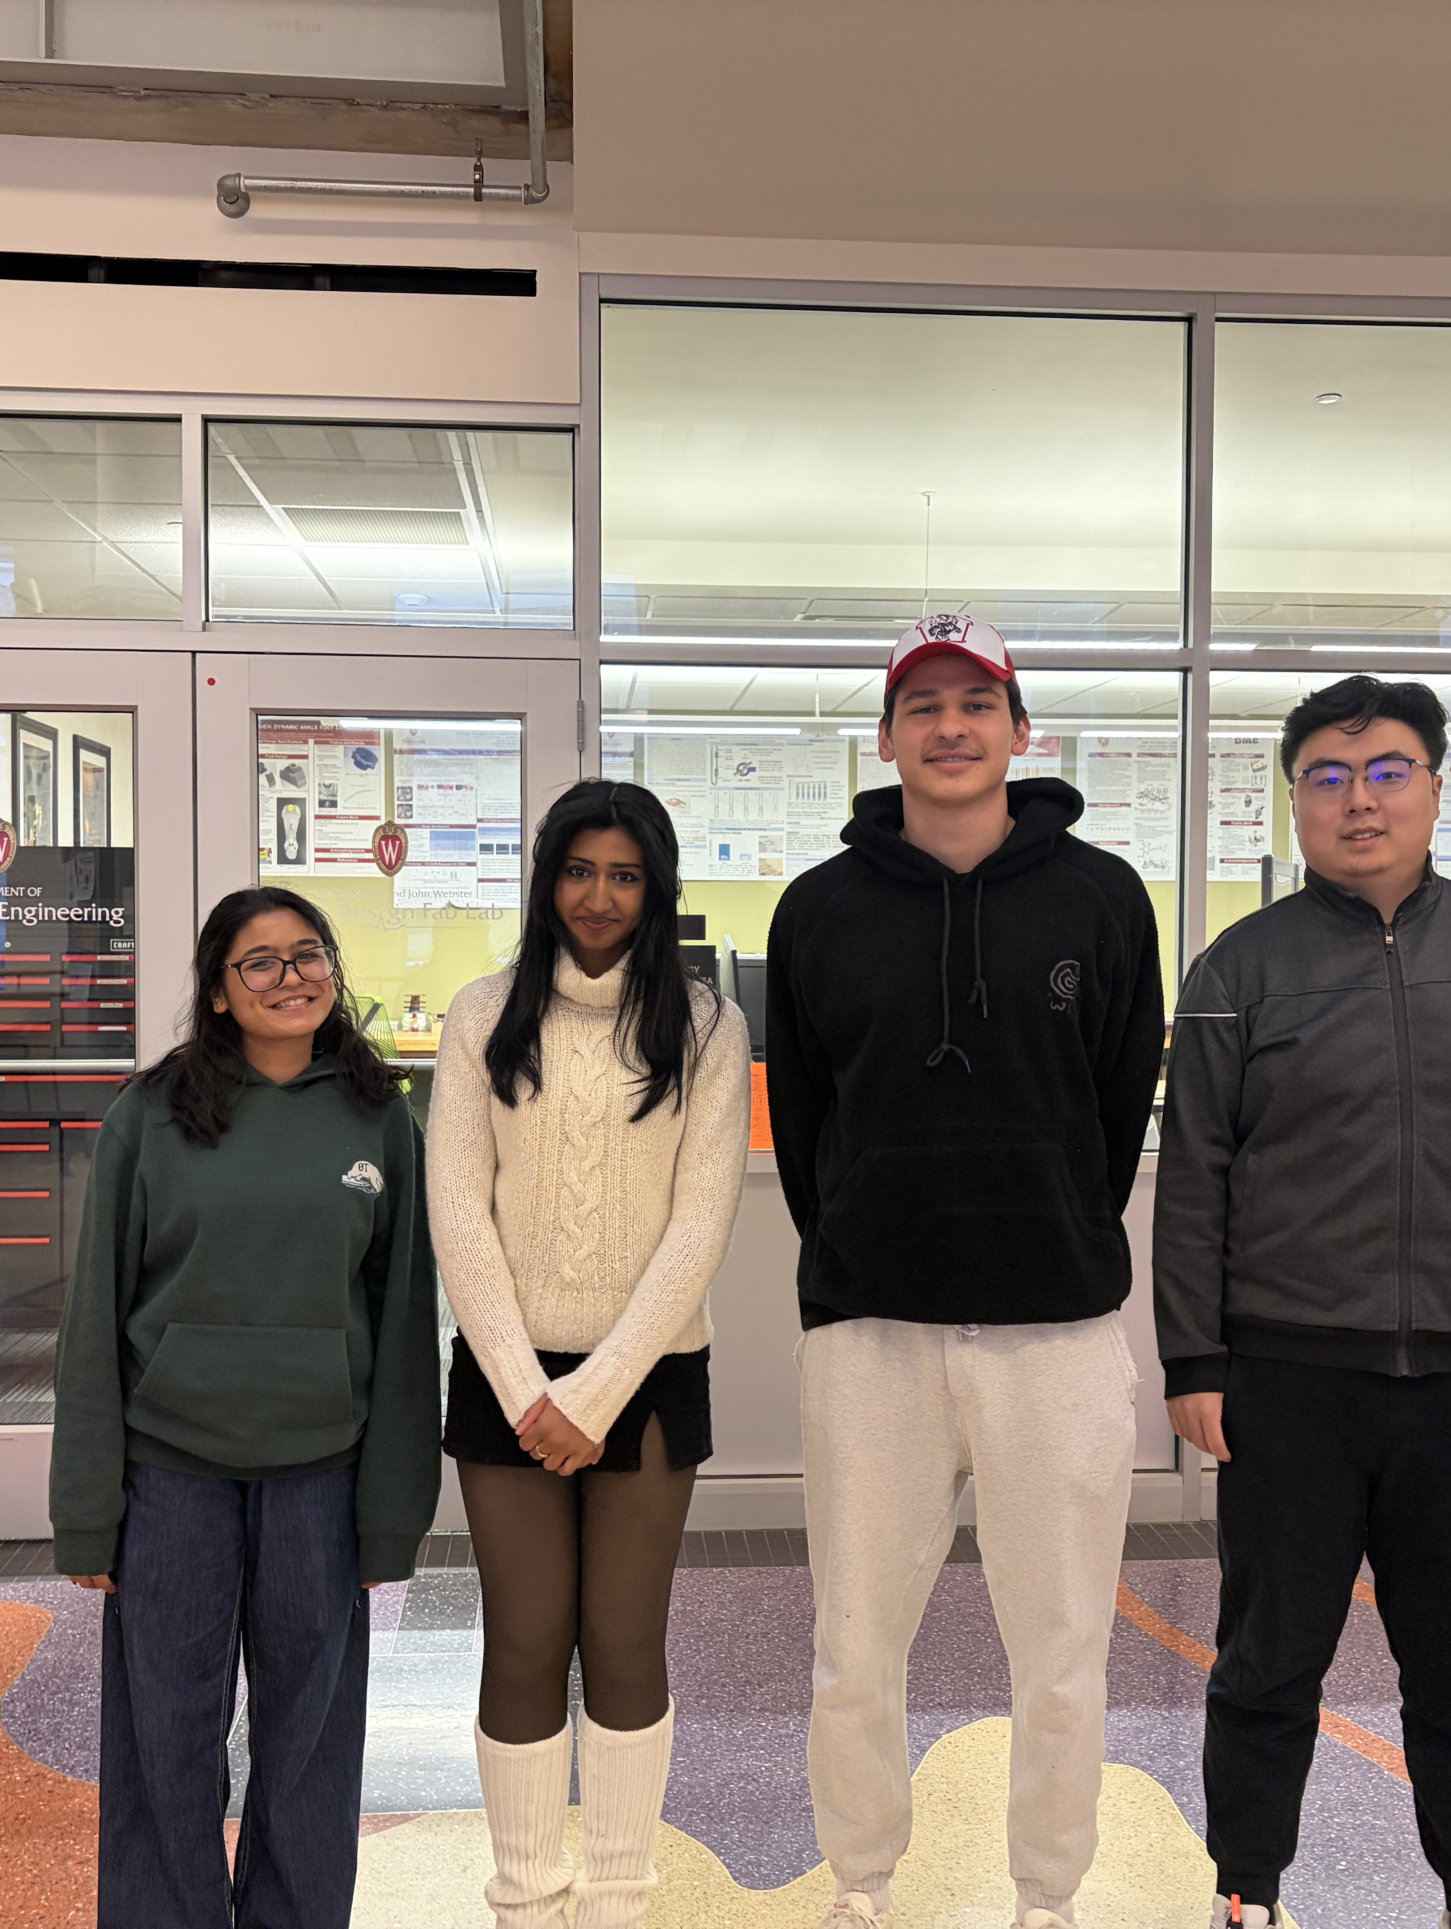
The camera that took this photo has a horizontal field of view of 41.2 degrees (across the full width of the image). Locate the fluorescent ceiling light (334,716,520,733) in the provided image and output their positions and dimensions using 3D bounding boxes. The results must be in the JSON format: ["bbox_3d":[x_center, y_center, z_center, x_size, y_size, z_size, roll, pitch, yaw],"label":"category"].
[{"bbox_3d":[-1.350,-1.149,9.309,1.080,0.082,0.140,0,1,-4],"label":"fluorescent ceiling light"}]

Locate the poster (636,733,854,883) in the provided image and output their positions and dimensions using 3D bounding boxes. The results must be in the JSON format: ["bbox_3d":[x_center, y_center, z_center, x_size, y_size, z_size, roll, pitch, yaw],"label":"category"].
[{"bbox_3d":[0.132,-0.940,11.369,1.195,0.903,0.020,0,1,-4],"label":"poster"}]

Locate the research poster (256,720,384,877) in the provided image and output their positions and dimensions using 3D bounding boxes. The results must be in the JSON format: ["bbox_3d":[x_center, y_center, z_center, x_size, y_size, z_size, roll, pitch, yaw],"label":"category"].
[{"bbox_3d":[-2.577,-0.967,11.161,1.215,0.920,0.020,0,1,-4],"label":"research poster"}]

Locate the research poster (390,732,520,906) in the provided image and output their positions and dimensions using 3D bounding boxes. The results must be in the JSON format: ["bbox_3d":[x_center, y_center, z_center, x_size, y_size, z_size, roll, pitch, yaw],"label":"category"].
[{"bbox_3d":[-1.227,-0.858,11.267,1.396,1.067,0.020,0,1,-4],"label":"research poster"}]

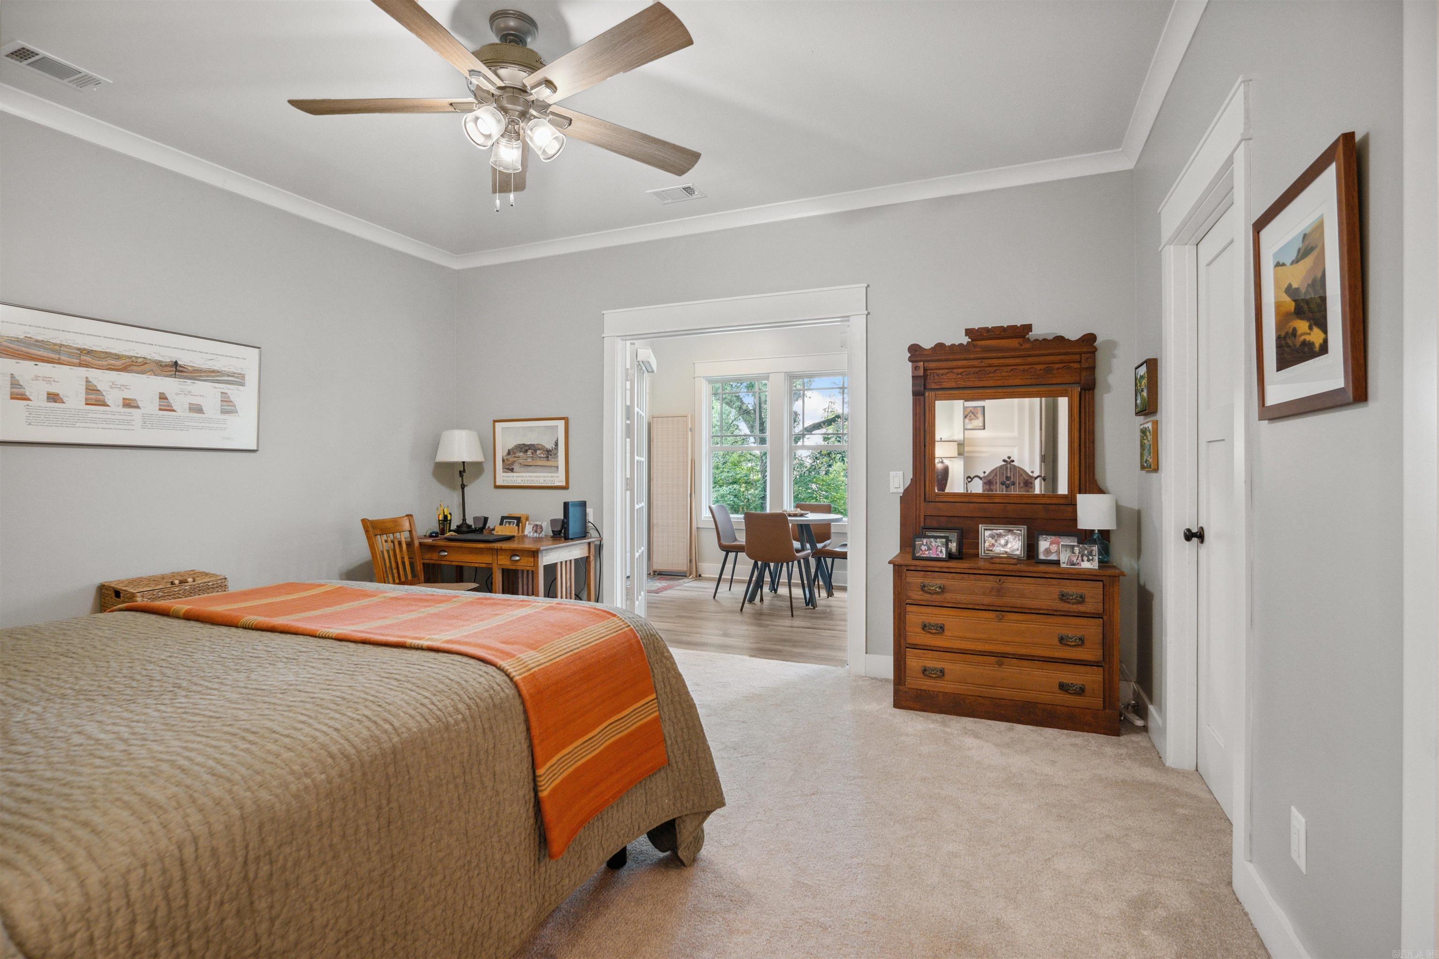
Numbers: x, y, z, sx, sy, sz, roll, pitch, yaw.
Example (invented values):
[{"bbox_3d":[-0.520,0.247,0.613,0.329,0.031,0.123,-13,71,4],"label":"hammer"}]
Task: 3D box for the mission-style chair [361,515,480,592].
[{"bbox_3d":[-1.720,0.672,3.740,0.500,0.920,0.450,0,0,16],"label":"mission-style chair"}]

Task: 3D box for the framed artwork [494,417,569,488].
[{"bbox_3d":[-1.315,-0.176,4.420,0.630,0.480,0.025,0,0,22],"label":"framed artwork"}]

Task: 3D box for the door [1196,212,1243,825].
[{"bbox_3d":[1.722,0.118,2.133,0.040,2.035,0.720,0,1,23],"label":"door"}]

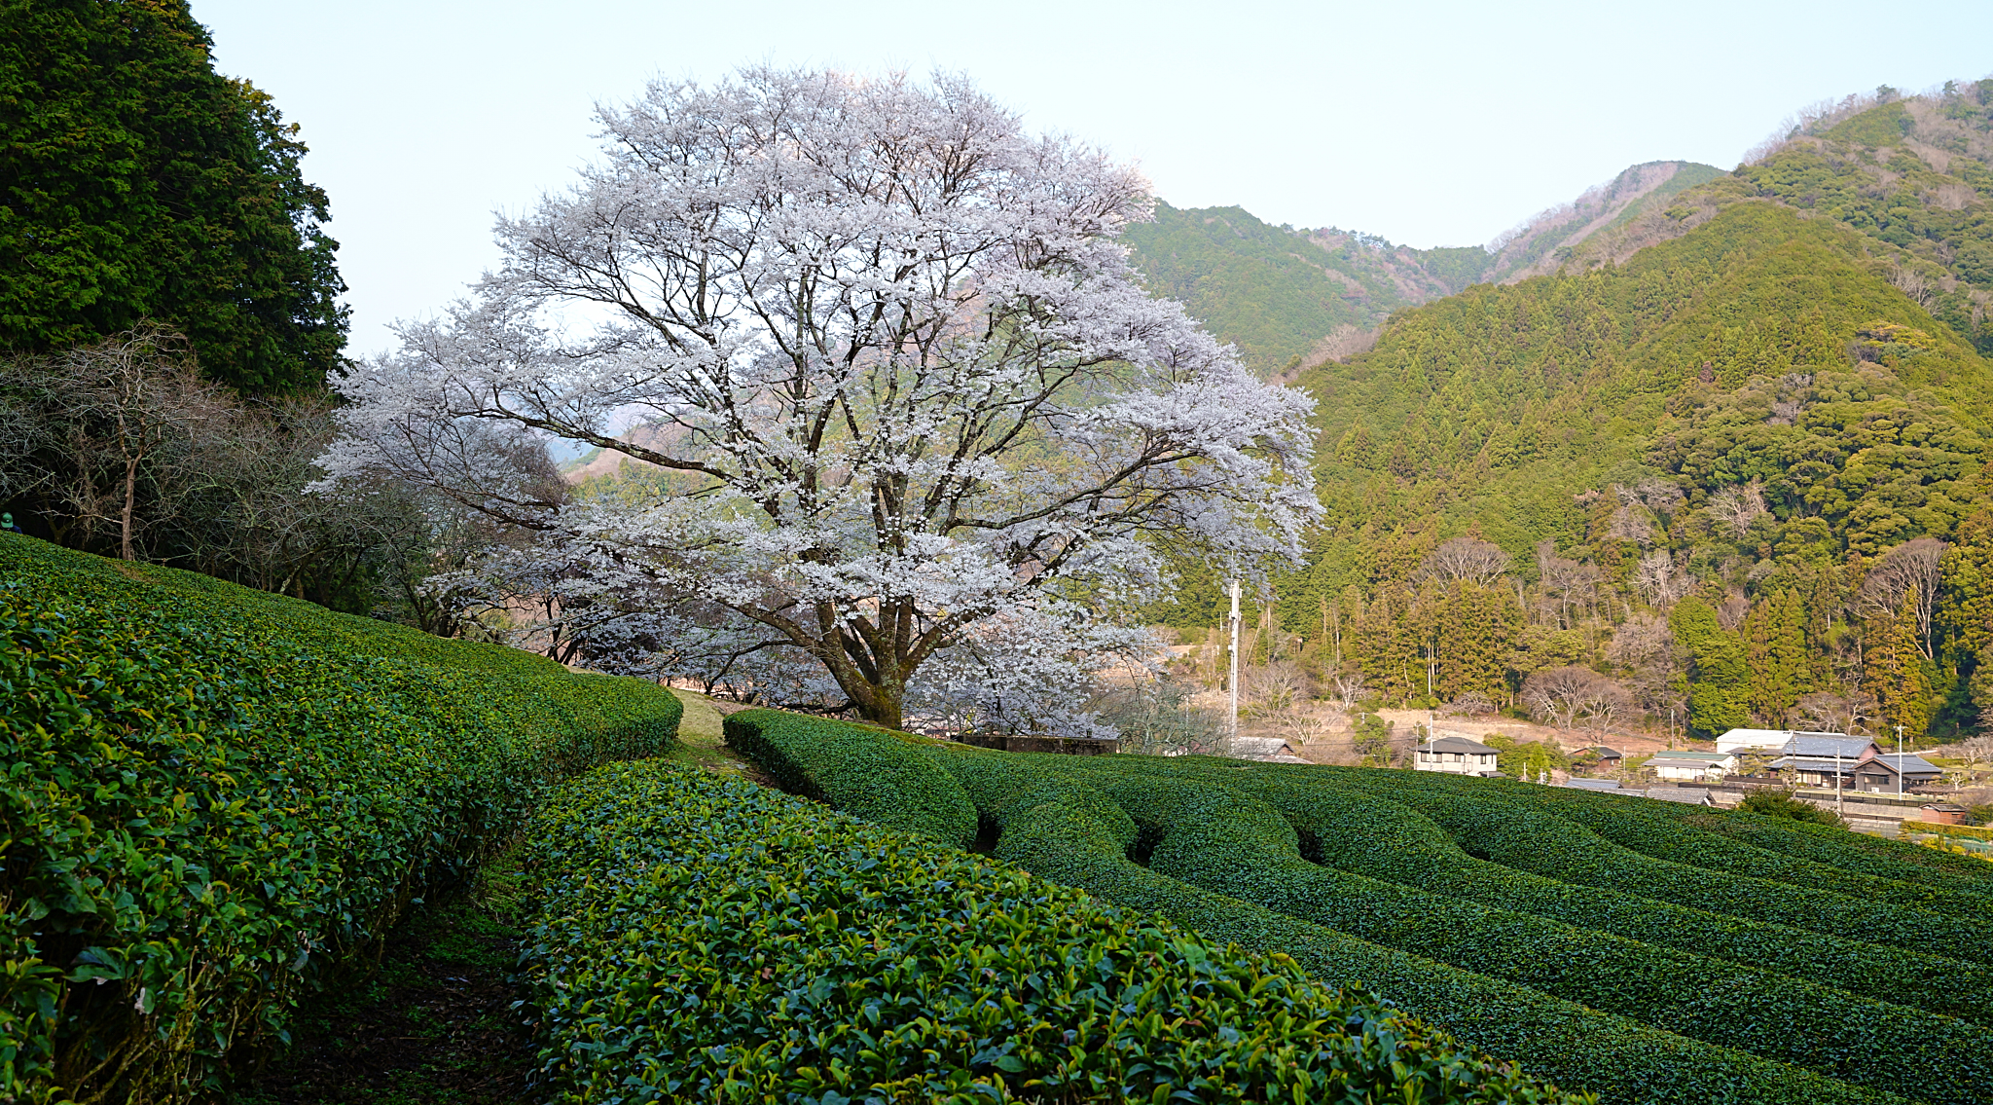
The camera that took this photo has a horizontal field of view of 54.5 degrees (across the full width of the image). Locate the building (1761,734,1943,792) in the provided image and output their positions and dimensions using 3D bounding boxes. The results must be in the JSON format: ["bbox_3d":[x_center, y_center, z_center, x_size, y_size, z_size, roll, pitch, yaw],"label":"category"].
[{"bbox_3d":[118.350,29.210,268.000,20.000,7.800,11.000,0,0,33],"label":"building"}]

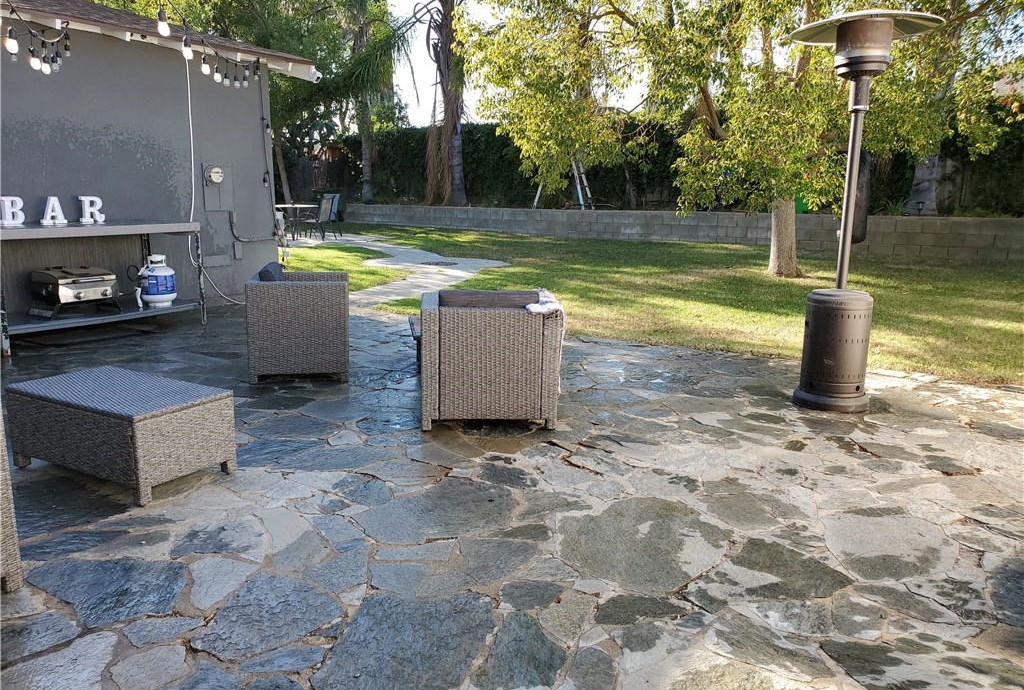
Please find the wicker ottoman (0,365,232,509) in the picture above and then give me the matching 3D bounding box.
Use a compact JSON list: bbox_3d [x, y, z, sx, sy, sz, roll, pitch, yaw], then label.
[{"bbox_3d":[-1.821,0.391,3.596,0.955,0.390,0.503,7,14,29],"label":"wicker ottoman"}]

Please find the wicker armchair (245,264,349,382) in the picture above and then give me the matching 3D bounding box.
[{"bbox_3d":[-1.494,-0.173,5.484,0.641,0.710,0.728,-2,12,-10],"label":"wicker armchair"}]

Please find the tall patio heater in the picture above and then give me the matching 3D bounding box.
[{"bbox_3d":[1.960,-0.728,4.490,0.800,2.240,0.800,0,12,0],"label":"tall patio heater"}]

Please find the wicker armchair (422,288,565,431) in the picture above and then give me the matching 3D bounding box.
[{"bbox_3d":[-0.144,0.050,4.466,0.732,0.710,0.641,-1,12,-5],"label":"wicker armchair"}]

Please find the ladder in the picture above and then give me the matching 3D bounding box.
[{"bbox_3d":[1.185,-4.062,17.700,1.400,2.100,0.550,5,13,23],"label":"ladder"}]

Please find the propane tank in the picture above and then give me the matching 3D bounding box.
[{"bbox_3d":[-3.202,-0.583,6.980,0.315,0.455,0.315,-4,13,-21],"label":"propane tank"}]

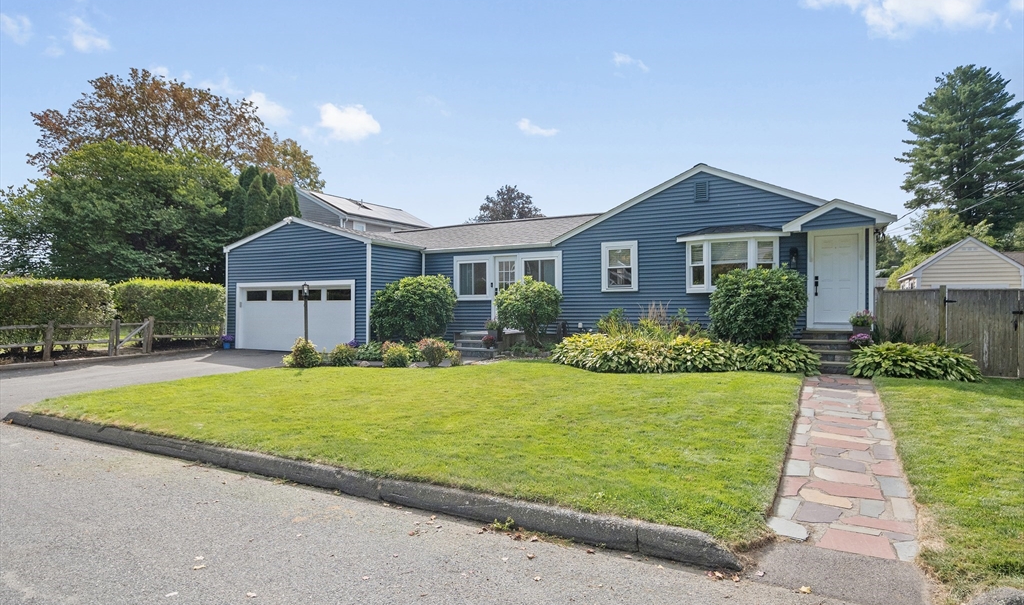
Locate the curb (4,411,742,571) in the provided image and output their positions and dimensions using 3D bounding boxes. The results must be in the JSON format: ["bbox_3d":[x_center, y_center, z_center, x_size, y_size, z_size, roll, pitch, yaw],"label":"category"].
[{"bbox_3d":[-2.804,1.664,6.345,9.830,0.180,0.270,1,0,27],"label":"curb"}]

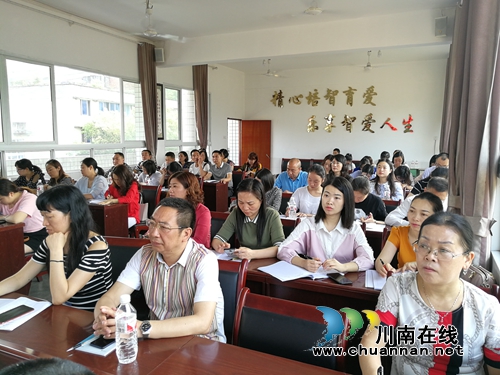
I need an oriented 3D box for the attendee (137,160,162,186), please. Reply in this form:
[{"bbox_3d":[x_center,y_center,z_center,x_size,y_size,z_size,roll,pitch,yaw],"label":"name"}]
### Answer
[{"bbox_3d":[-1.417,0.174,5.575,0.500,1.140,0.720,6,9,34],"label":"attendee"}]

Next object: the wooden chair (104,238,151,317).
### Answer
[{"bbox_3d":[-0.755,0.786,2.117,0.450,0.910,0.540,3,8,17],"label":"wooden chair"}]

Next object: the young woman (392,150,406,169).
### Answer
[{"bbox_3d":[2.225,0.102,5.942,0.500,1.260,0.720,4,9,27],"label":"young woman"}]

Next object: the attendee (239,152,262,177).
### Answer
[{"bbox_3d":[0.031,-0.045,7.237,0.500,1.160,0.720,3,8,19],"label":"attendee"}]

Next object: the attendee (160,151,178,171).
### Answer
[{"bbox_3d":[-1.382,-0.011,6.765,0.500,1.190,0.720,4,9,27],"label":"attendee"}]

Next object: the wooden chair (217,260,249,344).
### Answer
[{"bbox_3d":[-0.285,0.834,1.780,0.450,0.910,0.540,2,8,13],"label":"wooden chair"}]

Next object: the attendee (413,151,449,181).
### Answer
[{"bbox_3d":[2.442,0.199,5.169,0.550,1.260,0.760,4,9,25],"label":"attendee"}]

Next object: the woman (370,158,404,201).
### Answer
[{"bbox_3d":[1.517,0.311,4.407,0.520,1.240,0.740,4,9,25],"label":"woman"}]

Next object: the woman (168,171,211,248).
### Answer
[{"bbox_3d":[-0.546,0.519,2.849,0.520,1.240,0.740,4,9,25],"label":"woman"}]

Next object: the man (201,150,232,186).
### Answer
[{"bbox_3d":[-0.560,-0.004,6.768,0.500,1.260,0.700,3,8,23],"label":"man"}]

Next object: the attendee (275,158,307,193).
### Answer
[{"bbox_3d":[0.492,0.278,4.646,0.500,1.220,0.720,4,9,27],"label":"attendee"}]

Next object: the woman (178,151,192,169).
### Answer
[{"bbox_3d":[-1.386,-0.163,8.225,0.450,1.200,0.680,3,8,23],"label":"woman"}]

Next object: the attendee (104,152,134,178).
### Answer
[{"bbox_3d":[-2.106,0.087,5.992,0.540,1.230,0.740,4,9,25],"label":"attendee"}]

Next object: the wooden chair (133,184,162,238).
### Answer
[{"bbox_3d":[-1.392,0.400,4.800,0.520,0.900,0.580,4,9,27],"label":"wooden chair"}]

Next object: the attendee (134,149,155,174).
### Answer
[{"bbox_3d":[-1.895,-0.062,7.066,0.500,1.200,0.720,4,9,27],"label":"attendee"}]

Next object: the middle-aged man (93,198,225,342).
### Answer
[{"bbox_3d":[-0.362,0.692,1.604,0.580,1.240,0.740,4,9,25],"label":"middle-aged man"}]

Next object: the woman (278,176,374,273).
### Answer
[{"bbox_3d":[0.482,0.577,2.381,0.570,1.260,0.740,4,9,25],"label":"woman"}]

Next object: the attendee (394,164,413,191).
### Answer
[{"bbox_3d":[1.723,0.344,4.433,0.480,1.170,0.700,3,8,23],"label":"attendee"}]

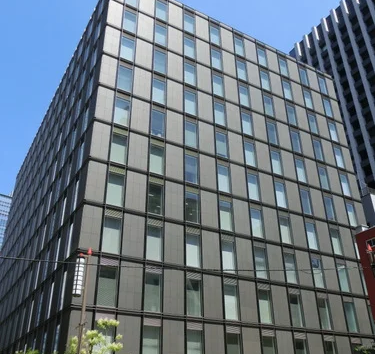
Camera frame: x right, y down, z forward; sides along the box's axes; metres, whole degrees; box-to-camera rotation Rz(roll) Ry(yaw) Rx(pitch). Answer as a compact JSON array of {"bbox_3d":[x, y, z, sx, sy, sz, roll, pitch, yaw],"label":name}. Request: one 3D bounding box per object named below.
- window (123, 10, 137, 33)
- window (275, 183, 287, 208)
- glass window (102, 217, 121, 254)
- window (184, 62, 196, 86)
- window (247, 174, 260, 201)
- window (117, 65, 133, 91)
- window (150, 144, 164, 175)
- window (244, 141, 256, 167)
[{"bbox_3d":[-5.869,-15.749,42.862,1.280,2.860,0.150,15,-33,-26],"label":"window"},{"bbox_3d":[9.741,1.813,43.792,1.300,2.850,0.150,15,-33,-26],"label":"window"},{"bbox_3d":[-5.751,4.345,31.877,1.370,2.850,0.150,15,-33,-26],"label":"glass window"},{"bbox_3d":[0.243,-10.809,44.602,1.320,2.900,0.150,15,-33,-26],"label":"window"},{"bbox_3d":[6.468,1.061,41.076,1.382,2.800,0.150,15,-33,-26],"label":"window"},{"bbox_3d":[-5.722,-8.881,38.617,1.382,2.800,0.150,15,-33,-26],"label":"window"},{"bbox_3d":[-2.681,-1.585,37.398,1.300,2.850,0.150,15,-33,-26],"label":"window"},{"bbox_3d":[6.617,-2.411,44.069,1.300,2.850,0.150,15,-33,-26],"label":"window"}]

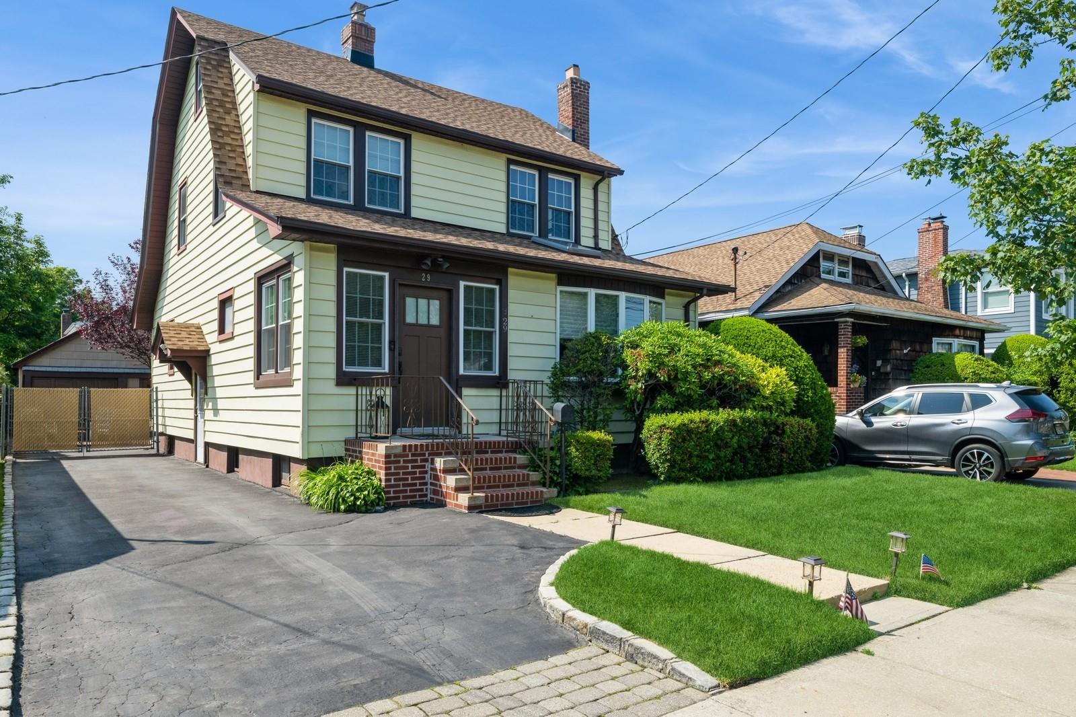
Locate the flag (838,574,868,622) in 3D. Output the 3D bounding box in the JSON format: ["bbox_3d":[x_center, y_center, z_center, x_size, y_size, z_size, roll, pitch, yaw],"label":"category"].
[{"bbox_3d":[2.085,1.586,4.750,0.200,0.300,0.080,-2,-4,27],"label":"flag"}]

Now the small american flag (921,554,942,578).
[{"bbox_3d":[3.048,1.606,5.550,0.160,0.190,0.050,-1,-4,12],"label":"small american flag"}]

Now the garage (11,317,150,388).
[{"bbox_3d":[-17.000,0.700,28.700,6.600,4.700,6.200,3,-4,-37],"label":"garage"}]

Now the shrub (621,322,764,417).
[{"bbox_3d":[2.431,0.645,11.347,2.300,2.400,1.900,3,-5,-37],"label":"shrub"}]

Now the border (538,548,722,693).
[{"bbox_3d":[0.349,1.632,4.821,0.680,0.210,2.950,0,-4,-7],"label":"border"}]

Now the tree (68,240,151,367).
[{"bbox_3d":[-11.600,-0.807,22.200,5.300,6.900,5.300,3,-4,-37],"label":"tree"}]

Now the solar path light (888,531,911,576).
[{"bbox_3d":[2.798,1.509,5.550,0.150,0.360,0.150,5,-2,-42],"label":"solar path light"}]

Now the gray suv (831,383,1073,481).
[{"bbox_3d":[7.355,1.349,13.903,1.860,1.740,4.690,3,-3,-41],"label":"gray suv"}]

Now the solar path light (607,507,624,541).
[{"bbox_3d":[0.724,1.558,6.750,0.140,0.340,0.140,8,-4,-36],"label":"solar path light"}]

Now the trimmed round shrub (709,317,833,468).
[{"bbox_3d":[4.124,0.640,13.178,2.500,2.750,2.500,0,-4,0],"label":"trimmed round shrub"}]

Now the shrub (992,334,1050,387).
[{"bbox_3d":[13.700,0.781,20.200,1.900,3.000,1.900,3,-5,-37],"label":"shrub"}]

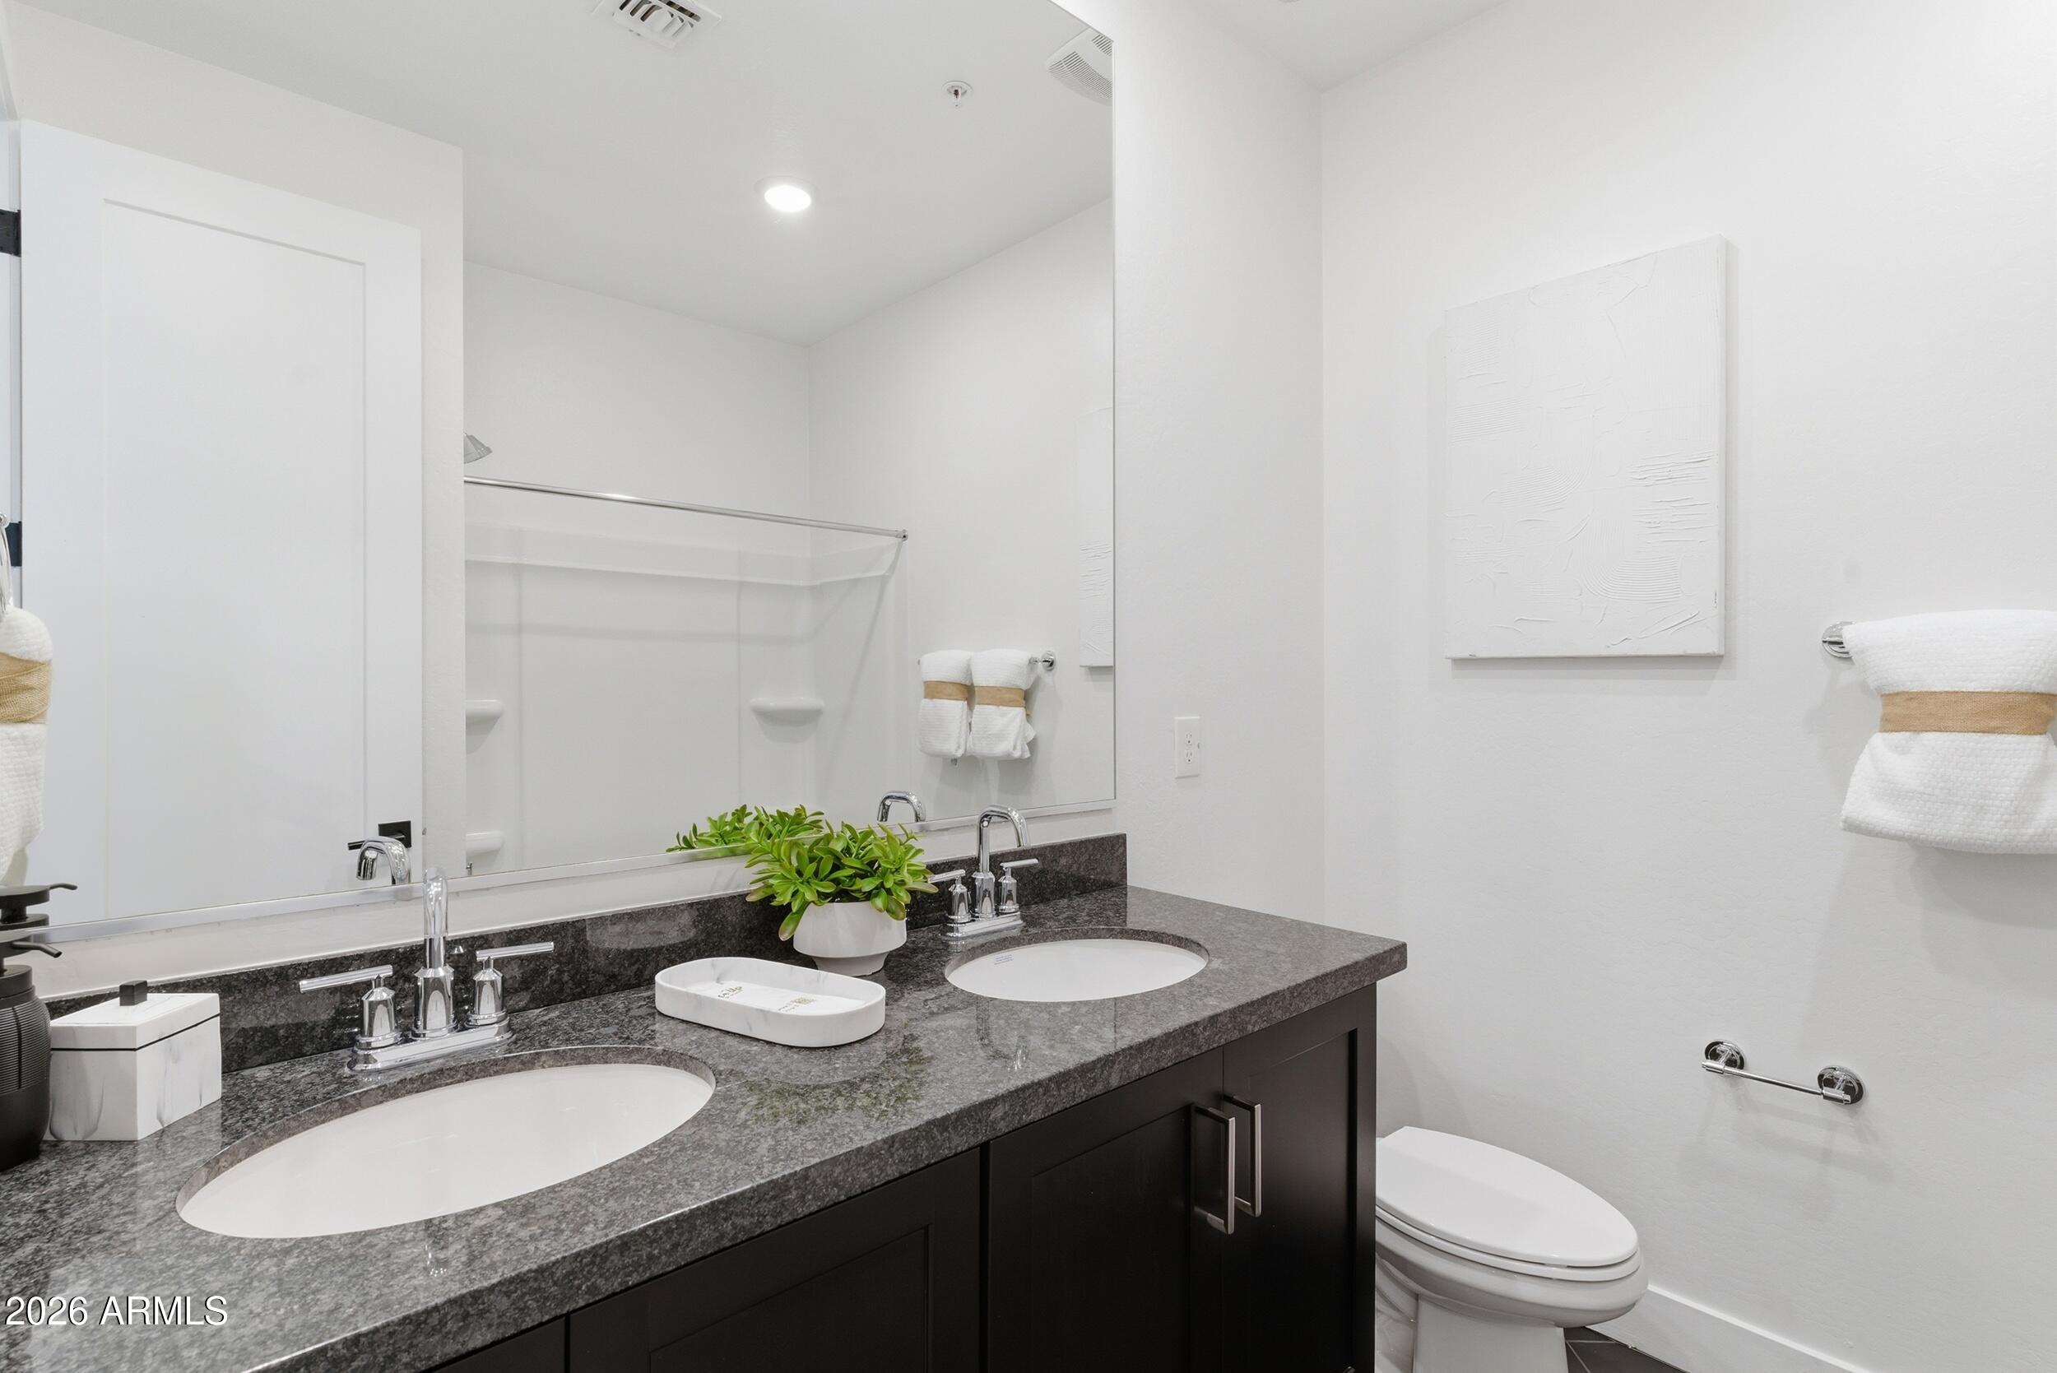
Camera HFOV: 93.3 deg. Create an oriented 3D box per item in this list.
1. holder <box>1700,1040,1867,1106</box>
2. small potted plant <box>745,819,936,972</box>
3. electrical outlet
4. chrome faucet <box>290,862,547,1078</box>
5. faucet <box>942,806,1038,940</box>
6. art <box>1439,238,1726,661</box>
[{"bbox_3d":[1.303,0.681,1.693,0.072,0.058,0.222,0,0,-42],"label":"holder"},{"bbox_3d":[-0.247,0.293,1.349,0.250,0.197,0.235,0,0,0],"label":"small potted plant"},{"bbox_3d":[0.336,0.129,2.031,0.079,0.123,0.007,0,0,-42],"label":"electrical outlet"},{"bbox_3d":[-0.611,0.290,1.013,0.230,0.205,0.132,0,0,-42],"label":"chrome faucet"},{"bbox_3d":[-0.041,0.289,1.526,0.225,0.205,0.132,0,0,-42],"label":"faucet"},{"bbox_3d":[1.091,-0.436,1.949,0.038,0.757,0.502,0,0,-42],"label":"art"}]

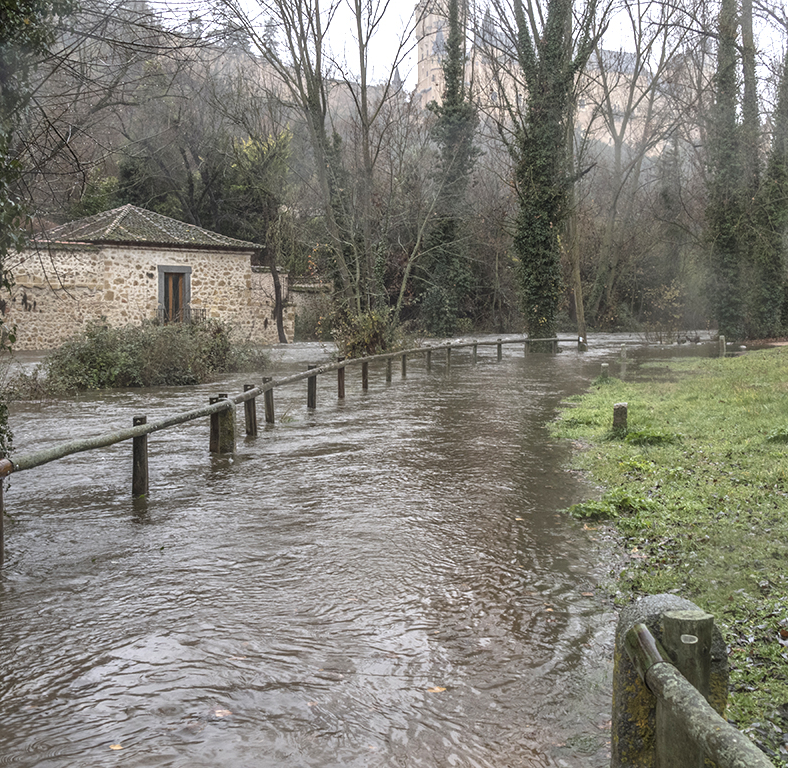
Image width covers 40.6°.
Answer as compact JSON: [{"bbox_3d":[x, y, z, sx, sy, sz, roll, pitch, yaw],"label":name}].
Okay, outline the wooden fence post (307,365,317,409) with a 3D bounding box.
[{"bbox_3d":[-1.367,0.092,17.631,0.125,0.797,0.125,1,4,8],"label":"wooden fence post"}]

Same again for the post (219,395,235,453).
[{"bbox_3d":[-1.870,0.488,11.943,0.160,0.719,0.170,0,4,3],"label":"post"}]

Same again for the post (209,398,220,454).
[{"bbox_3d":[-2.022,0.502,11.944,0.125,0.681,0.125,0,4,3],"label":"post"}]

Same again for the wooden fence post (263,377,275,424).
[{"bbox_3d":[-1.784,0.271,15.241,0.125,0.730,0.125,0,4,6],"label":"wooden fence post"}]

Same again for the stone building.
[{"bbox_3d":[-13.114,-5.302,53.294,13.000,7.200,8.500,-2,4,-33],"label":"stone building"}]

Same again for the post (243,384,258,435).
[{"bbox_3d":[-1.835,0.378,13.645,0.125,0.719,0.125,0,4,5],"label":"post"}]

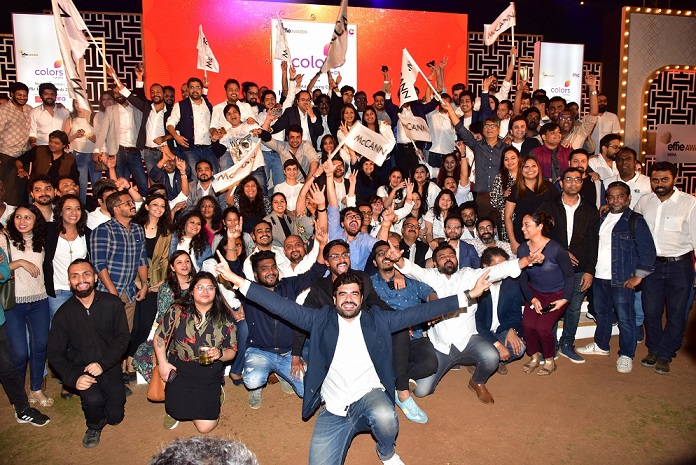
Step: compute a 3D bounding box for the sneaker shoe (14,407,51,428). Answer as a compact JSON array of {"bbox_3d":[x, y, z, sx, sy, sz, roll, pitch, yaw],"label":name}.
[{"bbox_3d":[-2.256,1.312,3.320,0.275,0.110,0.105,1,6,13],"label":"sneaker shoe"}]

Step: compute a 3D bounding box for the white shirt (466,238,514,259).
[{"bbox_3d":[1.335,0.365,4.350,0.440,0.610,0.270,0,5,12],"label":"white shirt"}]

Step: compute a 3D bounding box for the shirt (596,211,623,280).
[{"bbox_3d":[2.390,0.100,4.100,0.470,0.650,0.280,5,7,44],"label":"shirt"}]

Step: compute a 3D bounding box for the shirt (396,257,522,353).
[{"bbox_3d":[0.913,0.597,3.800,0.970,0.740,0.400,0,6,9],"label":"shirt"}]

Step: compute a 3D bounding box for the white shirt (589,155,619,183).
[{"bbox_3d":[2.607,-0.496,4.700,0.440,0.640,0.280,-2,5,-20],"label":"white shirt"}]

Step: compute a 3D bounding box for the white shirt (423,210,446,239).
[{"bbox_3d":[1.045,-0.030,5.120,0.430,0.500,0.250,0,5,7],"label":"white shirt"}]

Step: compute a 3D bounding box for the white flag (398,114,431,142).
[{"bbox_3d":[0.695,-1.086,4.850,0.330,0.260,0.100,7,5,0],"label":"white flag"}]

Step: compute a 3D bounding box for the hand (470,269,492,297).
[{"bbox_3d":[0.745,0.286,2.600,0.100,0.180,0.090,33,3,-5],"label":"hand"}]

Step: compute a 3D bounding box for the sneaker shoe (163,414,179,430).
[{"bbox_3d":[-1.244,1.279,3.266,0.095,0.100,0.250,-2,5,-12],"label":"sneaker shoe"}]

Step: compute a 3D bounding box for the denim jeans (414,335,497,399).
[{"bbox_3d":[0.800,0.955,3.600,0.660,0.500,0.520,0,5,2],"label":"denim jeans"}]

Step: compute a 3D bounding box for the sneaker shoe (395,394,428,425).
[{"bbox_3d":[0.454,1.209,3.229,0.100,0.110,0.275,-2,5,-20],"label":"sneaker shoe"}]

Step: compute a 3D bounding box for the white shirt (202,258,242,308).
[{"bbox_3d":[-1.060,0.465,3.980,0.420,0.540,0.280,-1,5,-12],"label":"white shirt"}]

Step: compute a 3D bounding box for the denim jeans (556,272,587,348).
[{"bbox_3d":[2.042,0.679,4.380,0.400,0.920,0.300,1,6,11],"label":"denim jeans"}]

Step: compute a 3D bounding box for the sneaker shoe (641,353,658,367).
[{"bbox_3d":[2.692,1.096,4.133,0.110,0.115,0.290,3,6,31],"label":"sneaker shoe"}]

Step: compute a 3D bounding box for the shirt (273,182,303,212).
[{"bbox_3d":[-0.635,-0.310,5.020,0.390,0.500,0.250,-1,5,-8],"label":"shirt"}]

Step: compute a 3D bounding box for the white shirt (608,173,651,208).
[{"bbox_3d":[2.910,-0.289,4.800,0.490,0.660,0.290,2,6,21],"label":"white shirt"}]

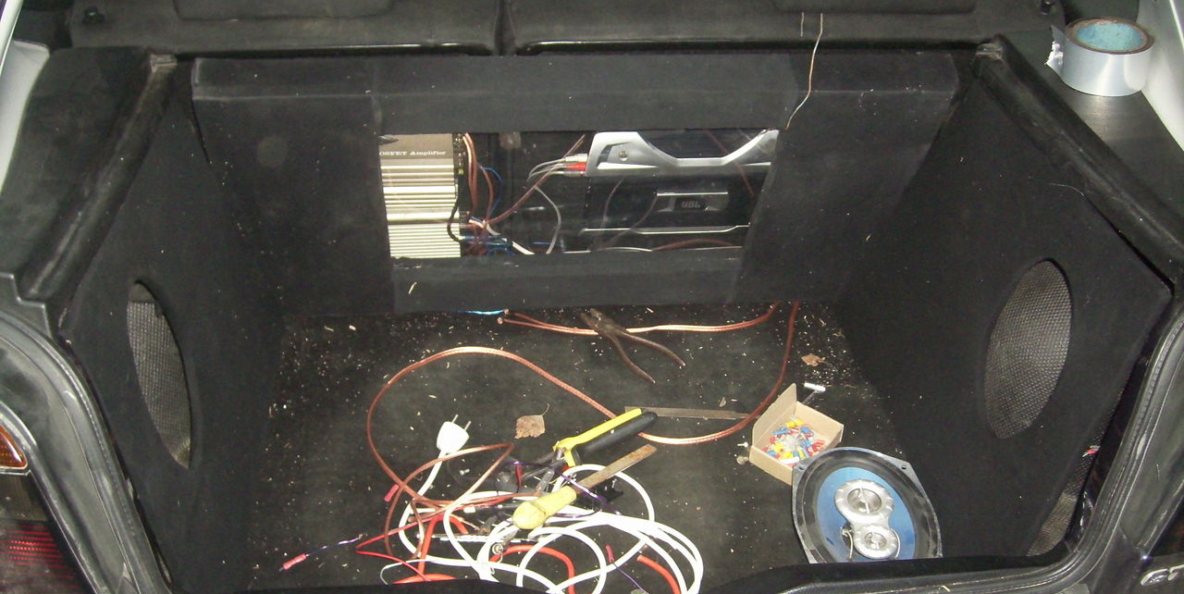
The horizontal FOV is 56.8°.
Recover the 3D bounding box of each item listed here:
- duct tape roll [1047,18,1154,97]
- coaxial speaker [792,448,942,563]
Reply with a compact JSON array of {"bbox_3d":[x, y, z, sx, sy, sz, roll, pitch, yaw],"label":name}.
[{"bbox_3d":[0.567,-0.266,1.213,0.097,0.049,0.097,0,37,0],"label":"duct tape roll"},{"bbox_3d":[0.318,0.282,1.282,0.165,0.096,0.237,-2,37,-3],"label":"coaxial speaker"}]

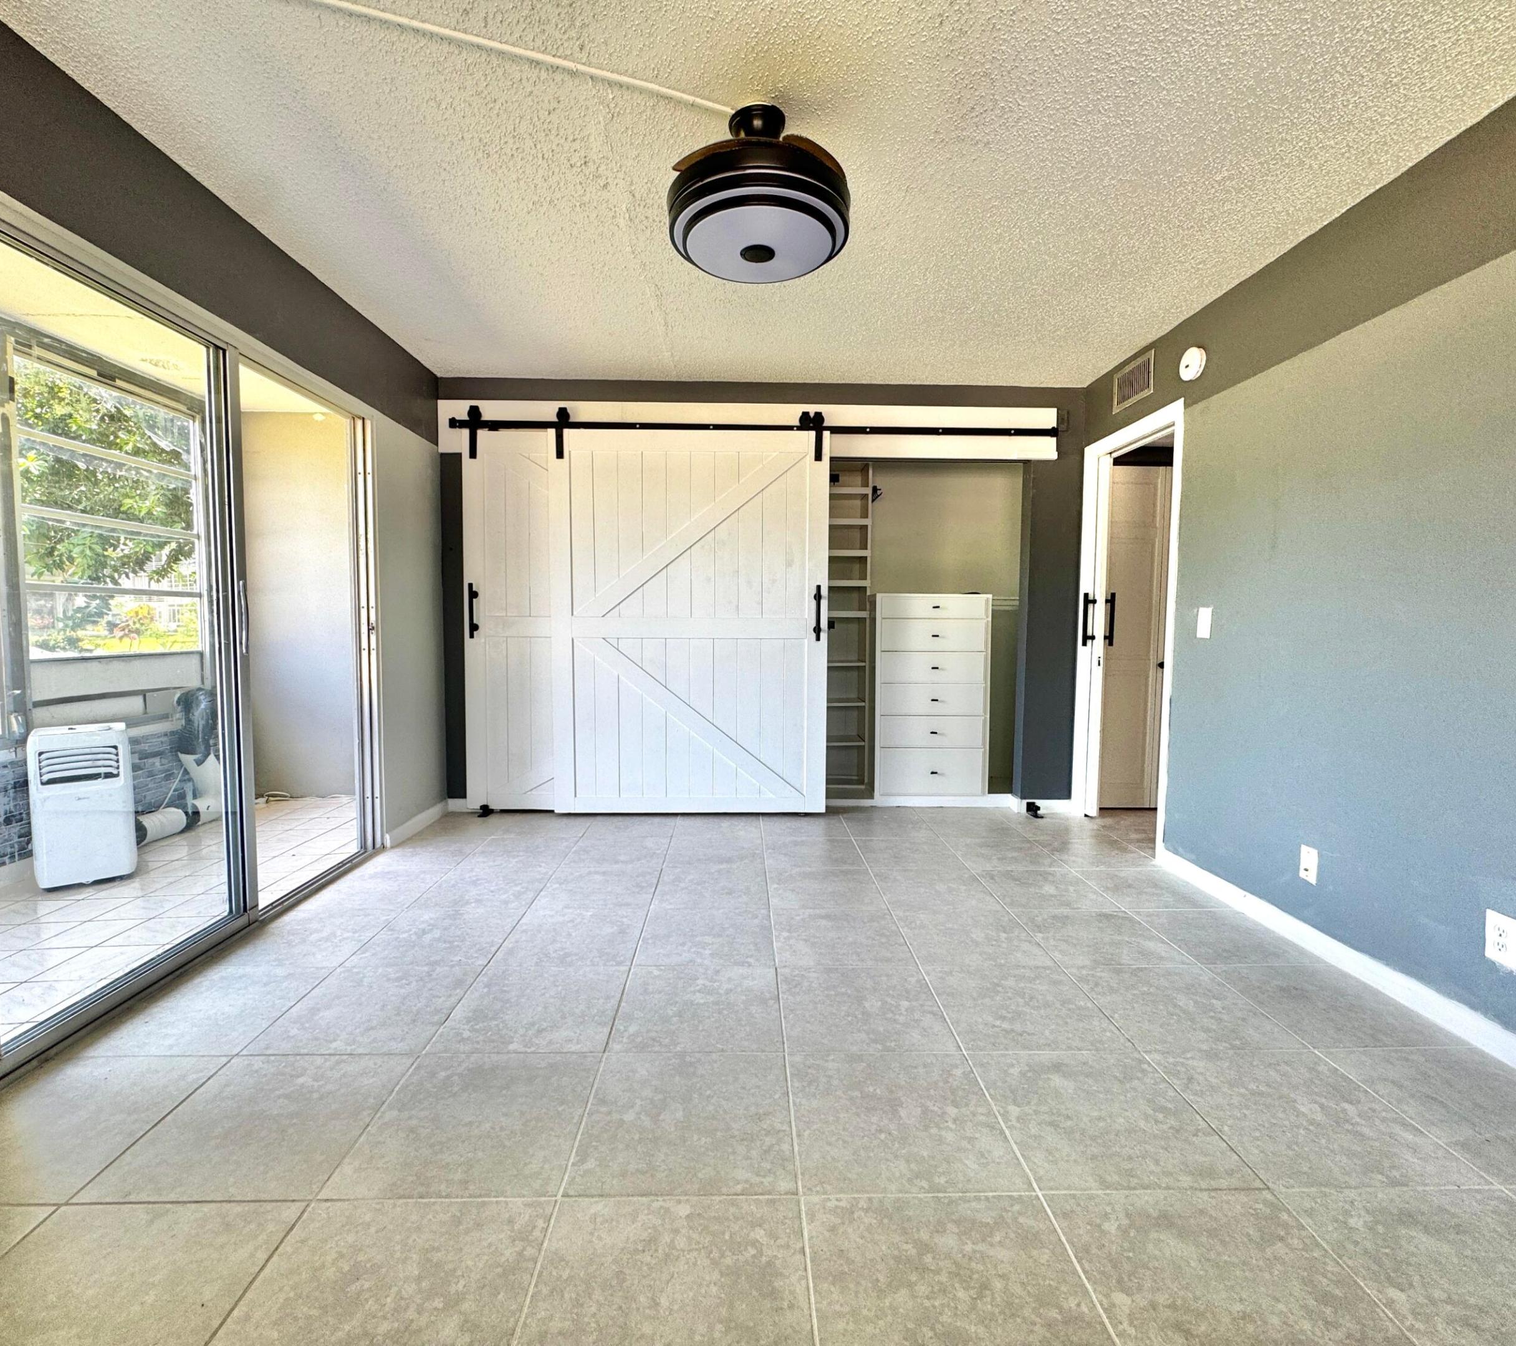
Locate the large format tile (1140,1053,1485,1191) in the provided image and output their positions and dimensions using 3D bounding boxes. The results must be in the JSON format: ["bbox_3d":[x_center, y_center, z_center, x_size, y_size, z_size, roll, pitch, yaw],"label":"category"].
[{"bbox_3d":[1.223,1.001,1.649,0.455,0.015,0.460,0,4,-1],"label":"large format tile"}]

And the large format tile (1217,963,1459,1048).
[{"bbox_3d":[1.654,0.965,2.108,0.431,0.010,0.454,0,4,-1],"label":"large format tile"}]

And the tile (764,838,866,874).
[{"bbox_3d":[0.259,0.860,3.445,0.455,0.010,0.455,0,4,-1],"label":"tile"}]

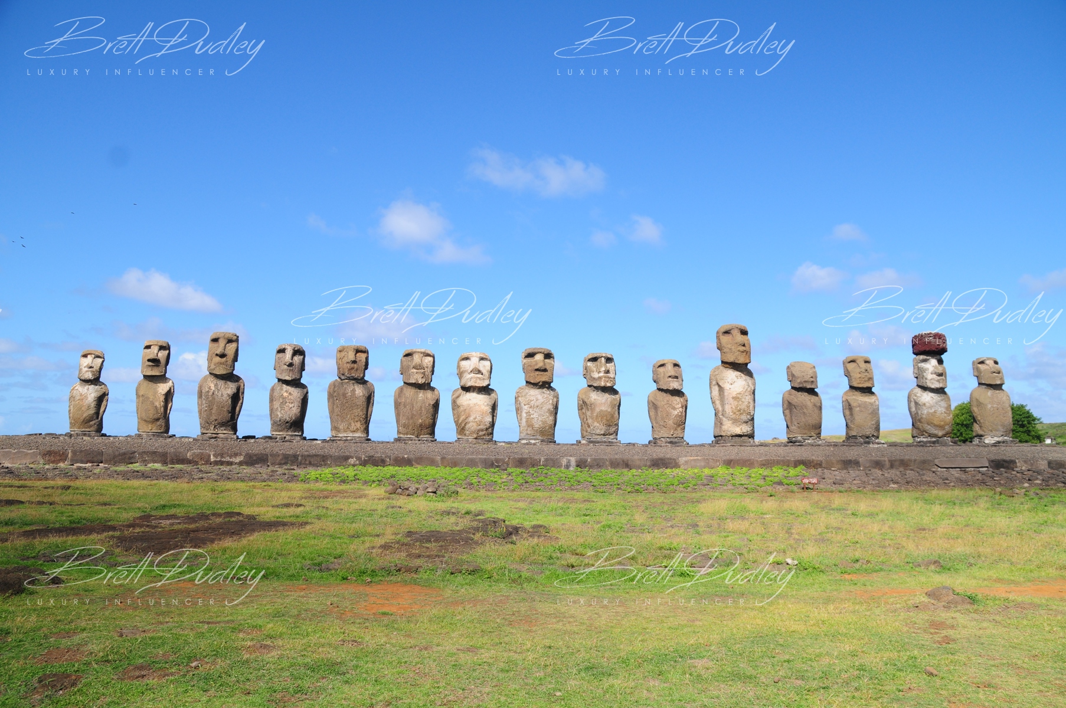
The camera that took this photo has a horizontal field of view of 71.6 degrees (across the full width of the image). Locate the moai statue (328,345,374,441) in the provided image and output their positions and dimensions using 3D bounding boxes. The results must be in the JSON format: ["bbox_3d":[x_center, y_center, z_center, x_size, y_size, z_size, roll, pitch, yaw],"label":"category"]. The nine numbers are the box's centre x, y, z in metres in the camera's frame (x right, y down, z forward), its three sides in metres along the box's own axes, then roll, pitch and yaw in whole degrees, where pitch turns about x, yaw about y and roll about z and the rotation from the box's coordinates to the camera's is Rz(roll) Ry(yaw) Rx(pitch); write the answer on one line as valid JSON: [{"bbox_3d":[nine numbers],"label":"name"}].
[{"bbox_3d":[-13.242,2.817,53.698,3.260,6.970,2.440,1,-7,-3],"label":"moai statue"}]

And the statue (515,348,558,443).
[{"bbox_3d":[0.262,2.928,53.024,3.051,6.828,1.892,1,-8,-7],"label":"statue"}]

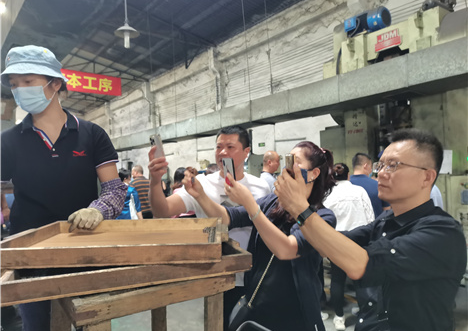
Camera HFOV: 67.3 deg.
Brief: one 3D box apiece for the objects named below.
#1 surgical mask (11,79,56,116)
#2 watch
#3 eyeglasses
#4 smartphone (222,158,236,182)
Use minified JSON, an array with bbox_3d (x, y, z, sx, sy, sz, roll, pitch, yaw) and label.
[{"bbox_3d":[-0.745,-0.252,1.310,0.140,0.118,0.100,-2,12,16],"label":"surgical mask"},{"bbox_3d":[0.218,0.151,1.050,0.058,0.026,0.056,-41,-2,-30],"label":"watch"},{"bbox_3d":[0.556,0.007,1.150,0.140,0.042,0.140,8,-3,-9],"label":"eyeglasses"},{"bbox_3d":[-0.015,0.042,1.470,0.010,0.148,0.073,-13,5,-32],"label":"smartphone"}]

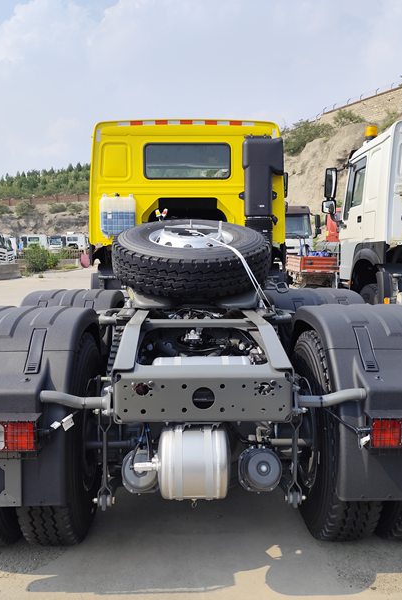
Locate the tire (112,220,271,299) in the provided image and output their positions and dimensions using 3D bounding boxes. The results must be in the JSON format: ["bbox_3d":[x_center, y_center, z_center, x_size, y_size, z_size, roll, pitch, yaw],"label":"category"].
[{"bbox_3d":[-0.060,-0.320,3.755,1.110,0.310,1.110,-2,21,-2],"label":"tire"}]

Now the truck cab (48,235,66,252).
[{"bbox_3d":[-16.992,-6.644,62.500,2.200,2.300,2.100,-1,5,-9],"label":"truck cab"}]

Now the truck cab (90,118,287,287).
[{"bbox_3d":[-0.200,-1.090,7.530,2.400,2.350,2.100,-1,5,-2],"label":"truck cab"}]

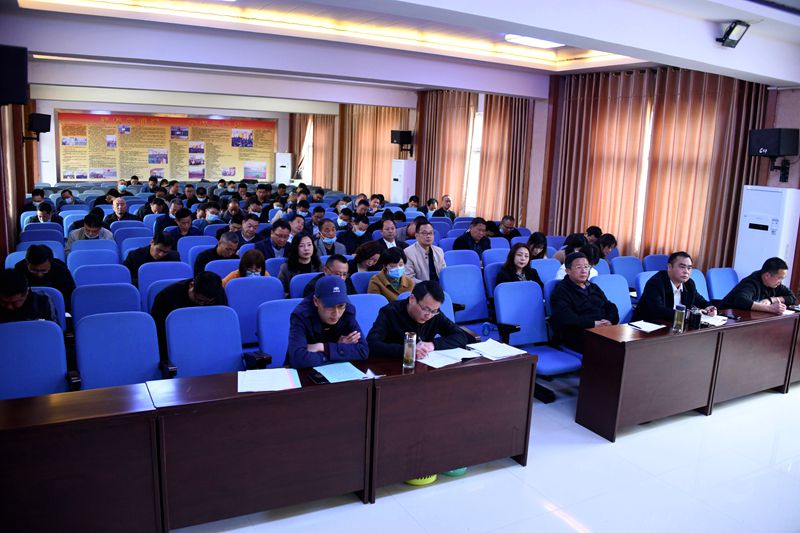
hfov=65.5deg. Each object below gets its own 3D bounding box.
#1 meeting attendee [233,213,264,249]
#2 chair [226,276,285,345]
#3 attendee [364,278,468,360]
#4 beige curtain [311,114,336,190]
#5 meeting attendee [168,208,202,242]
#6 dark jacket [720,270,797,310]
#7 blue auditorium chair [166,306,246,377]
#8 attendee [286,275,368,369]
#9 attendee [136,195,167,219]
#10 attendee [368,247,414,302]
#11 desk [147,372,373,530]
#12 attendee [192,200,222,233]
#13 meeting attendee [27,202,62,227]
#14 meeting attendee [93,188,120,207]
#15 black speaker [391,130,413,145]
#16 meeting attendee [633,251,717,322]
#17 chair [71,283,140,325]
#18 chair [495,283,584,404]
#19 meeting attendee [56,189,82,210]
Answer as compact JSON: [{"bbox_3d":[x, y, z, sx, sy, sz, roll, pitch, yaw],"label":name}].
[{"bbox_3d":[-1.723,0.040,7.504,0.520,1.280,0.780,-3,11,-27],"label":"meeting attendee"},{"bbox_3d":[-1.105,0.614,5.081,0.560,0.980,0.720,-3,11,-27],"label":"chair"},{"bbox_3d":[0.101,0.663,4.423,0.680,1.190,0.820,-3,11,-27],"label":"attendee"},{"bbox_3d":[-2.654,-3.401,21.090,0.200,3.250,2.100,-3,11,-28],"label":"beige curtain"},{"bbox_3d":[-2.774,-0.080,8.103,0.520,1.250,0.780,-3,11,-27],"label":"meeting attendee"},{"bbox_3d":[3.405,0.301,5.951,0.680,0.600,0.650,-3,11,-28],"label":"dark jacket"},{"bbox_3d":[-1.195,0.791,3.990,0.560,0.980,0.720,-3,11,-27],"label":"blue auditorium chair"},{"bbox_3d":[-0.492,0.674,3.940,0.560,1.312,0.760,-3,11,-28],"label":"attendee"},{"bbox_3d":[-4.028,-0.500,10.240,0.540,1.250,0.750,-3,11,-28],"label":"attendee"},{"bbox_3d":[-0.029,0.472,5.318,0.520,1.230,0.800,-3,11,-28],"label":"attendee"},{"bbox_3d":[-0.755,0.995,3.471,1.176,0.775,0.395,-3,11,-28],"label":"desk"},{"bbox_3d":[-2.757,-0.265,9.172,0.520,1.270,0.780,-3,11,-27],"label":"attendee"},{"bbox_3d":[-4.941,-0.281,8.700,0.540,1.271,0.750,-3,11,-28],"label":"meeting attendee"},{"bbox_3d":[-5.677,-0.813,12.160,0.520,1.200,0.780,-3,11,-27],"label":"meeting attendee"},{"bbox_3d":[0.034,-2.925,14.108,0.300,0.290,0.420,-1,10,-20],"label":"black speaker"},{"bbox_3d":[2.708,0.513,6.168,0.620,1.320,0.800,-2,9,-29],"label":"meeting attendee"},{"bbox_3d":[-2.107,0.695,4.538,0.550,1.020,0.730,-2,9,-29],"label":"chair"},{"bbox_3d":[1.137,0.668,5.088,0.580,1.020,0.680,-3,11,-27],"label":"chair"},{"bbox_3d":[-5.743,-0.697,10.807,0.540,1.220,0.780,-3,11,-28],"label":"meeting attendee"}]

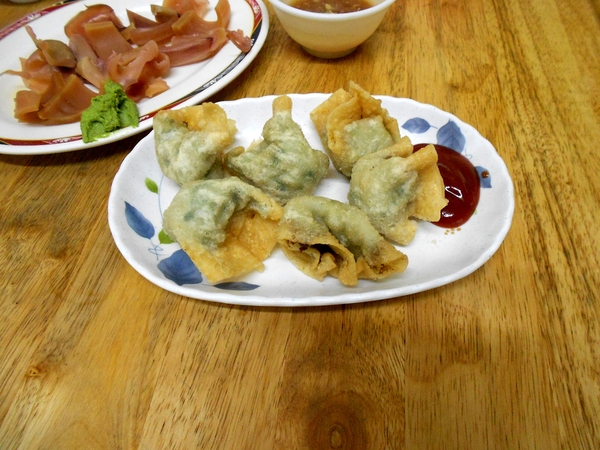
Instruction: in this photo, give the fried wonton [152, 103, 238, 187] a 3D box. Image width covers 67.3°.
[{"bbox_3d":[-0.068,-0.053,0.299,0.050,0.043,0.054,0,57,0],"label":"fried wonton"}]

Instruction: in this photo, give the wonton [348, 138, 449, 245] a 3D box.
[{"bbox_3d":[0.060,-0.022,0.282,0.058,0.042,0.068,0,57,0],"label":"wonton"}]

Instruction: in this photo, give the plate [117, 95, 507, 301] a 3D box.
[{"bbox_3d":[0.008,-0.019,0.295,0.250,0.027,0.165,-4,57,-3],"label":"plate"}]

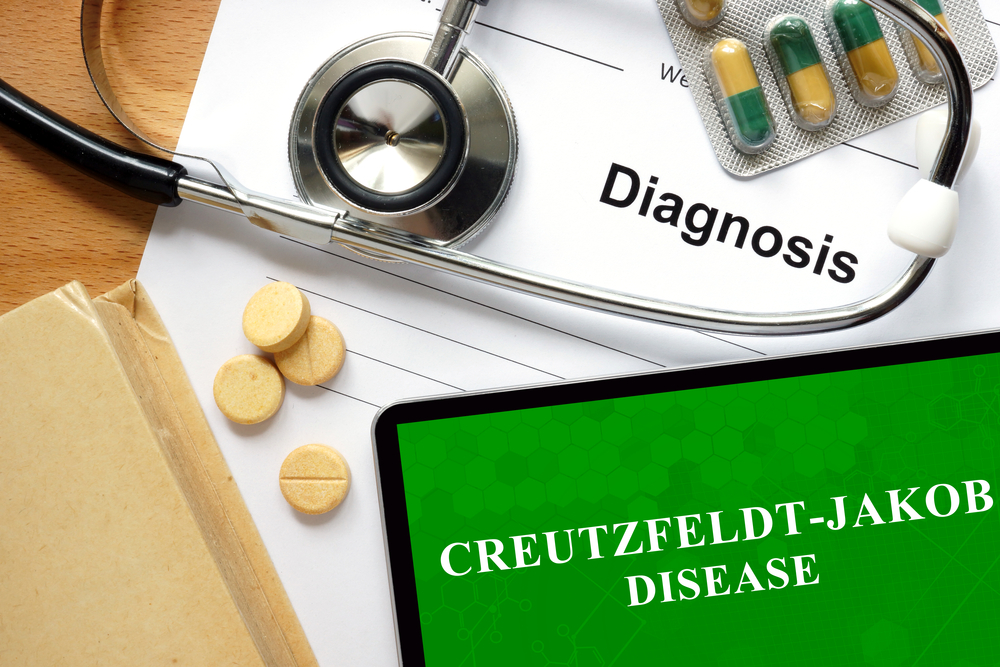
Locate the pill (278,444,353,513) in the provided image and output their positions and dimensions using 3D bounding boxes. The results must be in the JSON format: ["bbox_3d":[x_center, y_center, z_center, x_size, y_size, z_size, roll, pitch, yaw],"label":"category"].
[{"bbox_3d":[-0.036,0.028,0.241,0.013,0.004,0.013,0,89,0],"label":"pill"}]

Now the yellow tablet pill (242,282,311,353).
[{"bbox_3d":[-0.043,-0.003,0.239,0.013,0.004,0.013,-7,69,19],"label":"yellow tablet pill"}]

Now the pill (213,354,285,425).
[{"bbox_3d":[-0.048,0.011,0.242,0.013,0.004,0.013,0,89,0],"label":"pill"}]

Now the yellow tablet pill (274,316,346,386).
[{"bbox_3d":[-0.037,0.003,0.242,0.013,0.004,0.013,0,89,0],"label":"yellow tablet pill"}]

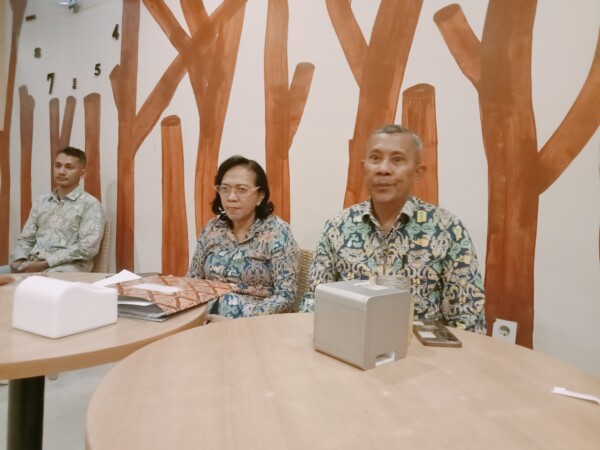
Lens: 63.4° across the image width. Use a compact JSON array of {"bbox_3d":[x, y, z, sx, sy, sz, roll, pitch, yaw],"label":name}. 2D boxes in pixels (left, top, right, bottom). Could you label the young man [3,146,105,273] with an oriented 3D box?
[{"bbox_3d":[-1.432,0.188,2.493,0.520,1.208,0.780,5,5,30],"label":"young man"}]

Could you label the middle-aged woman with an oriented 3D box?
[{"bbox_3d":[-0.323,0.343,1.538,0.470,1.150,0.720,5,5,30],"label":"middle-aged woman"}]

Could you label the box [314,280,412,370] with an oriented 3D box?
[{"bbox_3d":[0.115,0.179,0.909,0.118,0.129,0.127,-2,6,-40],"label":"box"}]

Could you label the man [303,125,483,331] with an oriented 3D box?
[{"bbox_3d":[0.158,0.346,1.220,0.530,1.237,0.760,4,5,23],"label":"man"}]

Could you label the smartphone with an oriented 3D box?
[{"bbox_3d":[0.290,0.234,1.055,0.076,0.009,0.160,2,5,1],"label":"smartphone"}]

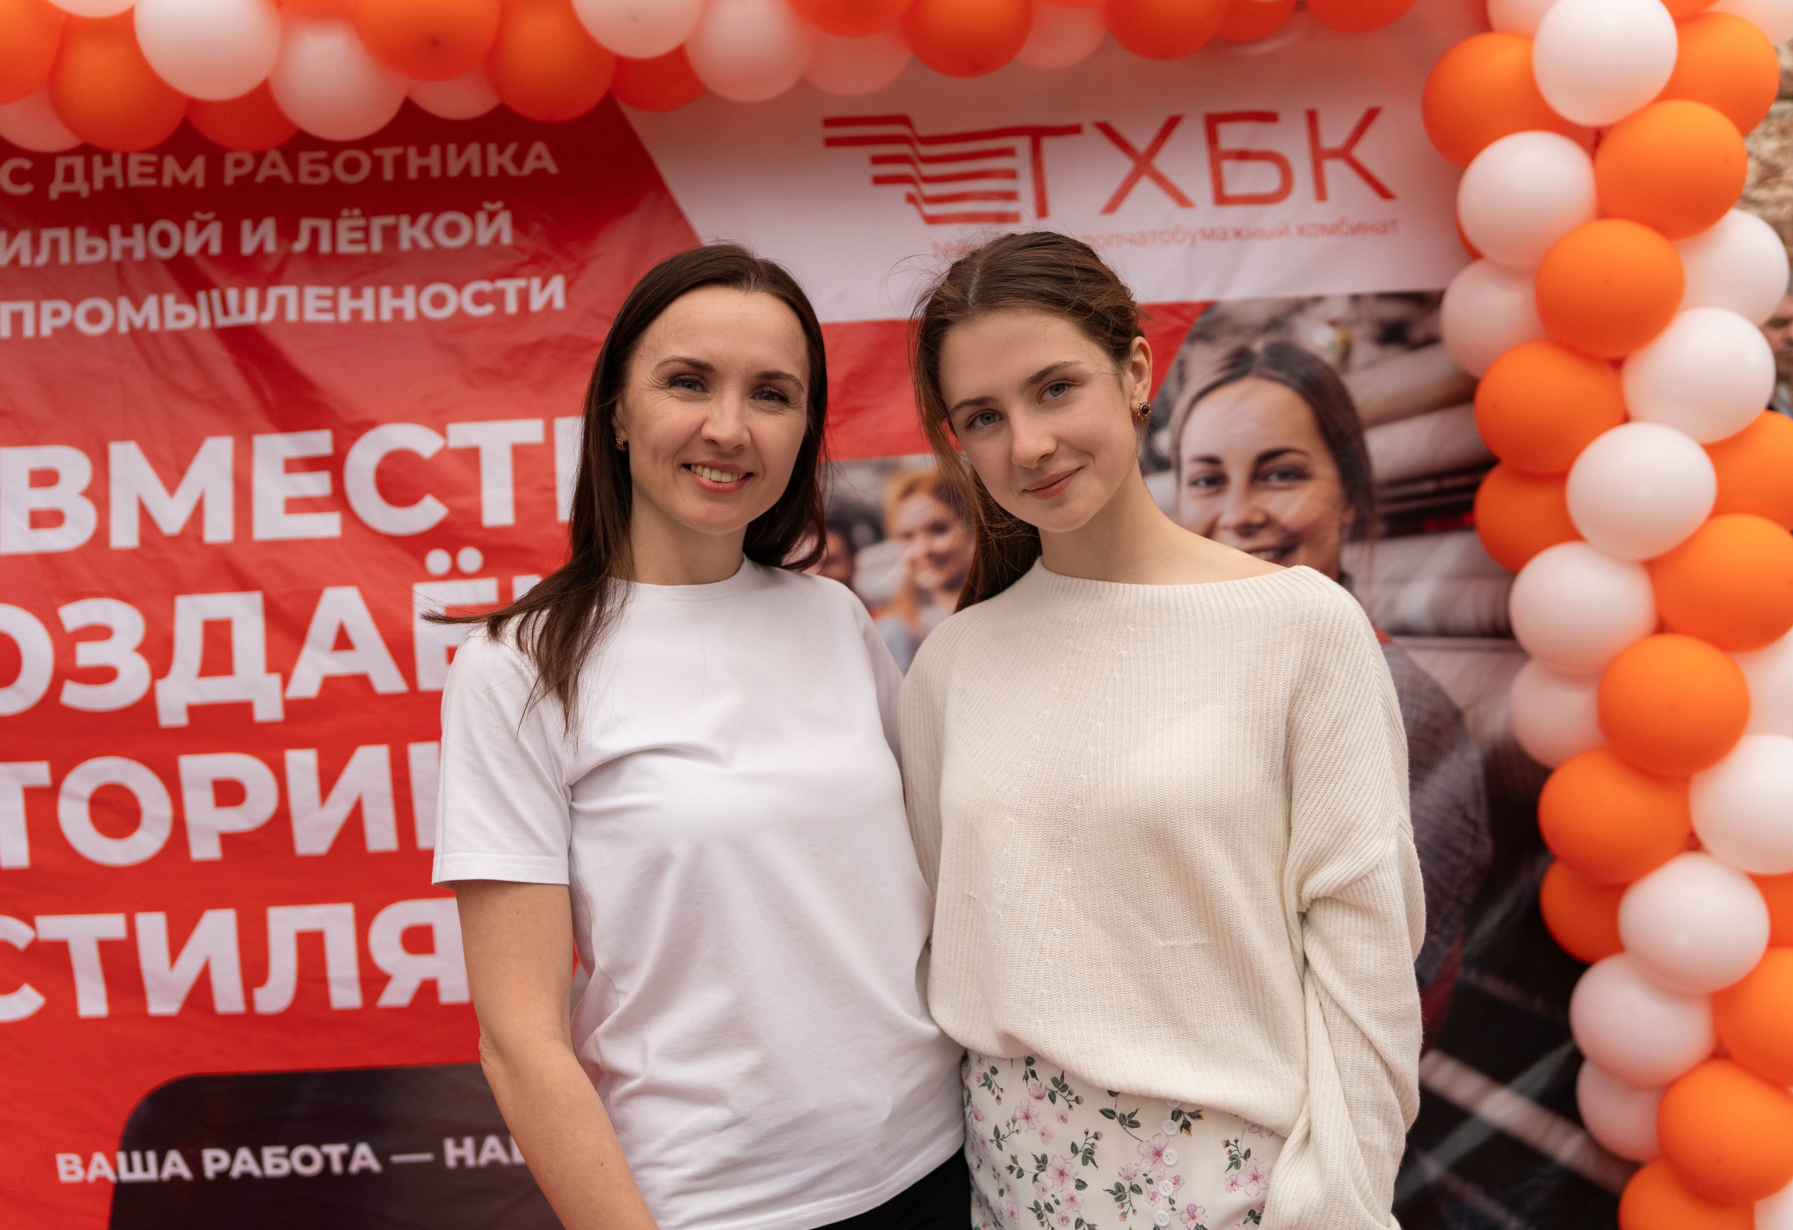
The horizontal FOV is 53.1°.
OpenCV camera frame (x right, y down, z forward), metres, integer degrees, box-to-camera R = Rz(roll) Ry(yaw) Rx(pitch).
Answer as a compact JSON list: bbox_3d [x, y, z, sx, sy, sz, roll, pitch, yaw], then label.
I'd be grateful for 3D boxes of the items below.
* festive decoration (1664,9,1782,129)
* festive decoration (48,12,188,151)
[{"bbox_3d":[1.152,-0.761,2.530,0.185,0.181,0.191,-3,-1,0],"label":"festive decoration"},{"bbox_3d":[-1.085,-0.748,2.507,0.195,0.188,0.195,-4,-1,0],"label":"festive decoration"}]

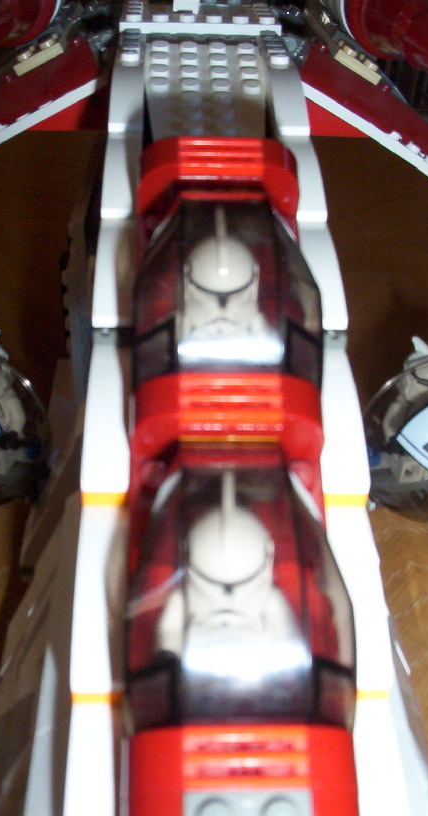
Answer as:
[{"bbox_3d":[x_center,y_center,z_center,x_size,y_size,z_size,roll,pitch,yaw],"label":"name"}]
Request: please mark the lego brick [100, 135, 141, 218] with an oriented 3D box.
[{"bbox_3d":[-0.020,-0.053,0.206,0.008,0.010,0.032,0,32,-3],"label":"lego brick"}]

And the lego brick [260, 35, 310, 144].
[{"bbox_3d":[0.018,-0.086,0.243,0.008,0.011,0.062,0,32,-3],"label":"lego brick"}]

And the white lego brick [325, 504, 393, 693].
[{"bbox_3d":[0.022,0.029,0.147,0.008,0.010,0.032,0,32,-3],"label":"white lego brick"}]

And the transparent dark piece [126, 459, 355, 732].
[{"bbox_3d":[0.003,0.026,0.133,0.032,0.021,0.044,0,32,-3],"label":"transparent dark piece"}]

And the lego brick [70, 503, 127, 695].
[{"bbox_3d":[-0.017,0.029,0.145,0.008,0.010,0.032,0,32,-3],"label":"lego brick"}]

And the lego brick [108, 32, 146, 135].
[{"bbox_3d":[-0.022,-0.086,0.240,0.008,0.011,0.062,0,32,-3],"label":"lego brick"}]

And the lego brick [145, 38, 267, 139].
[{"bbox_3d":[-0.002,-0.081,0.240,0.032,0.005,0.059,0,44,-3],"label":"lego brick"}]

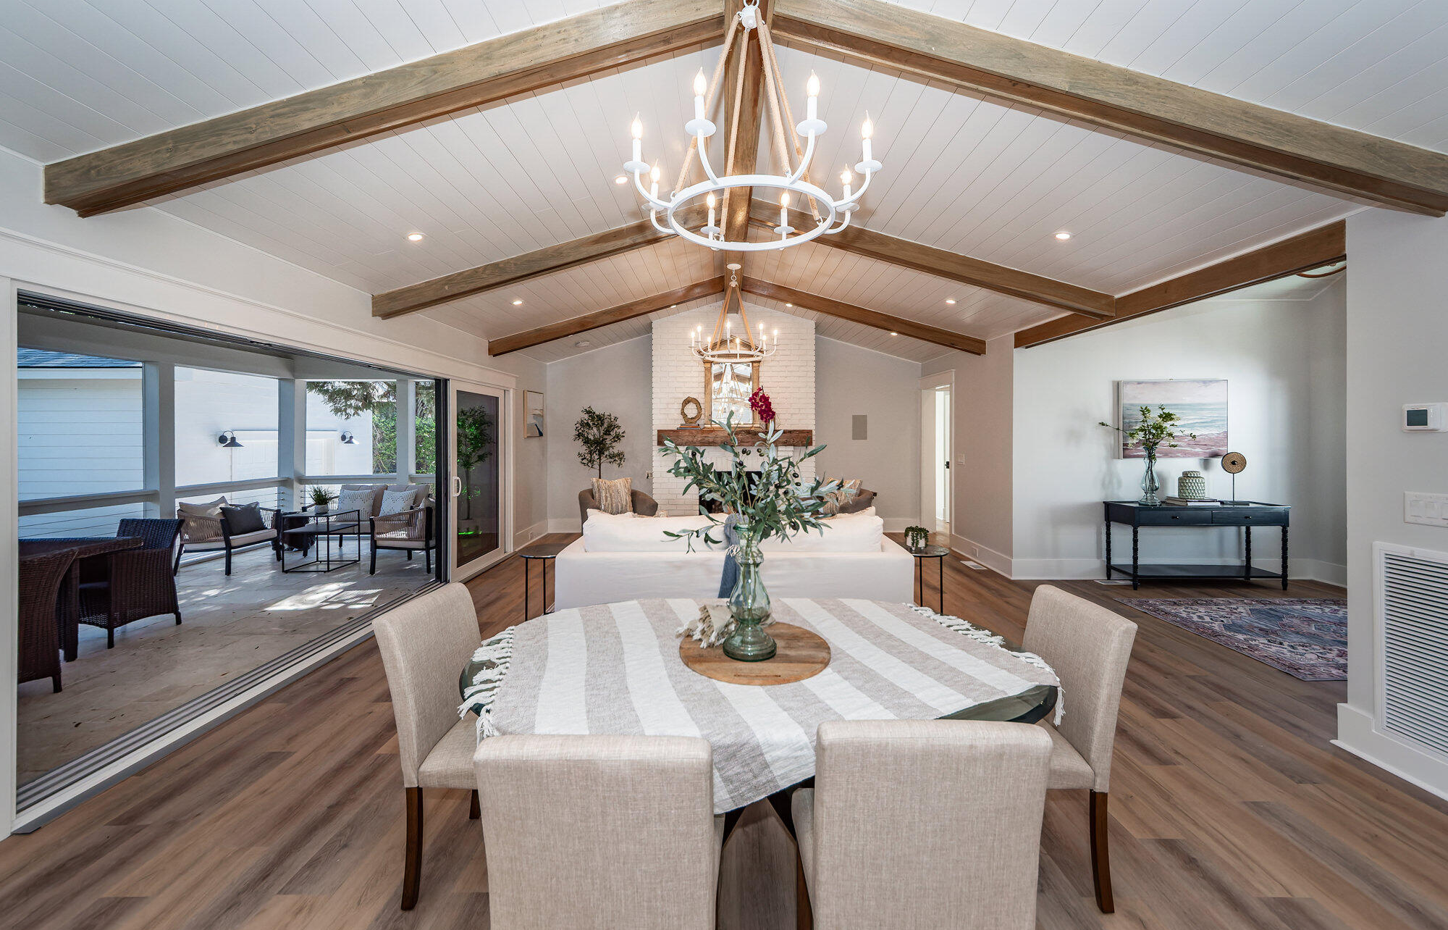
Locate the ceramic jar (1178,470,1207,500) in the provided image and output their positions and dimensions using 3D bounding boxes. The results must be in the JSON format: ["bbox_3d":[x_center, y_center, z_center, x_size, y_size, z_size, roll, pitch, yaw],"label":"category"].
[{"bbox_3d":[4.440,0.182,4.580,0.190,0.250,0.190,0,2,0],"label":"ceramic jar"}]

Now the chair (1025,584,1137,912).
[{"bbox_3d":[1.000,0.950,1.760,0.620,0.930,0.470,0,2,3],"label":"chair"}]

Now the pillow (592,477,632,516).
[{"bbox_3d":[-1.370,0.385,5.900,0.490,0.480,0.160,-1,-16,-17],"label":"pillow"}]

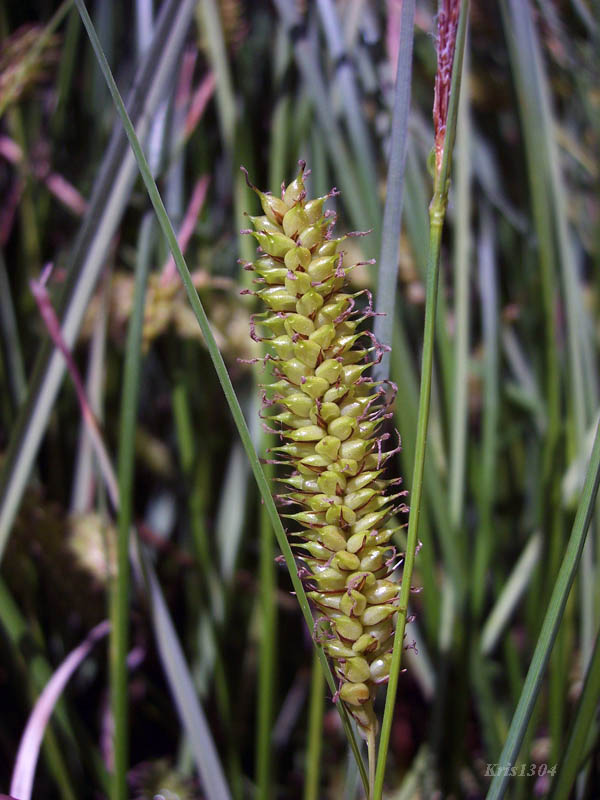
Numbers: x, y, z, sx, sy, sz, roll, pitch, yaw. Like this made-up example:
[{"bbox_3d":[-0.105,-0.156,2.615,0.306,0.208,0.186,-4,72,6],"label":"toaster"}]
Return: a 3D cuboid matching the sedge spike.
[{"bbox_3d":[0.004,0.006,0.092,0.014,0.065,0.014,-7,5,0],"label":"sedge spike"}]

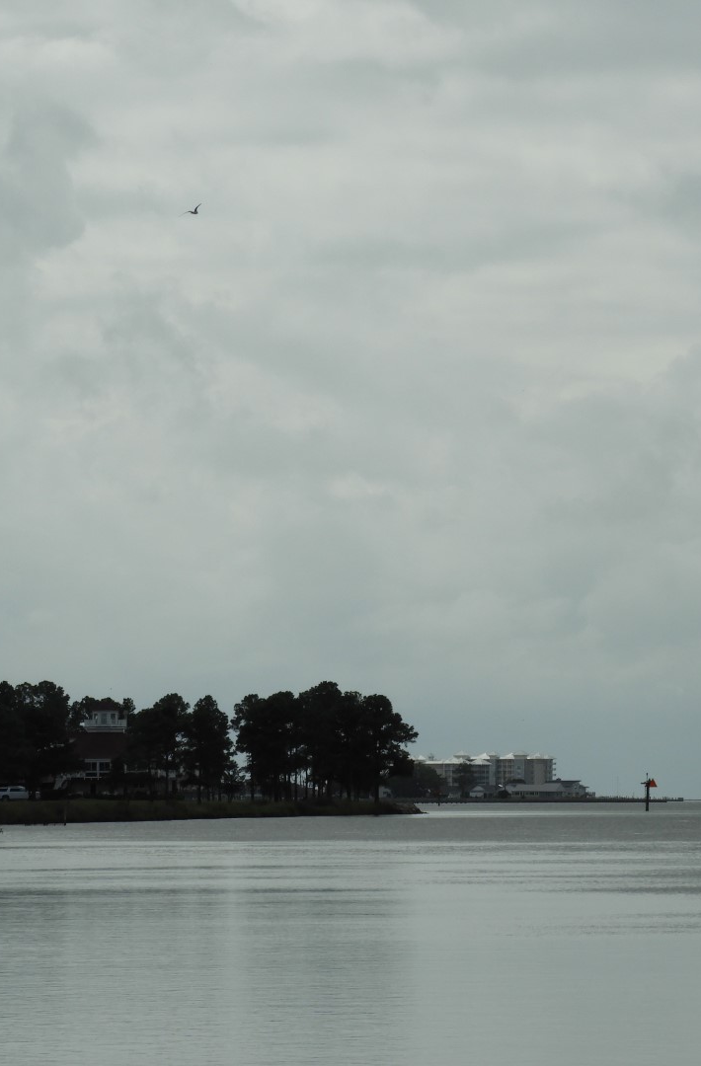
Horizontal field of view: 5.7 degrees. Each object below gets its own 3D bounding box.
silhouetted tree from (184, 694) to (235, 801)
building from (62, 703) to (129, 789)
[{"bbox_3d":[-16.163,24.498,800.000,6.100,12.400,6.000,0,-2,0],"label":"silhouetted tree"},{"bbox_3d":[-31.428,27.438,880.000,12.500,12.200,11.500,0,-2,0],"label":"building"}]

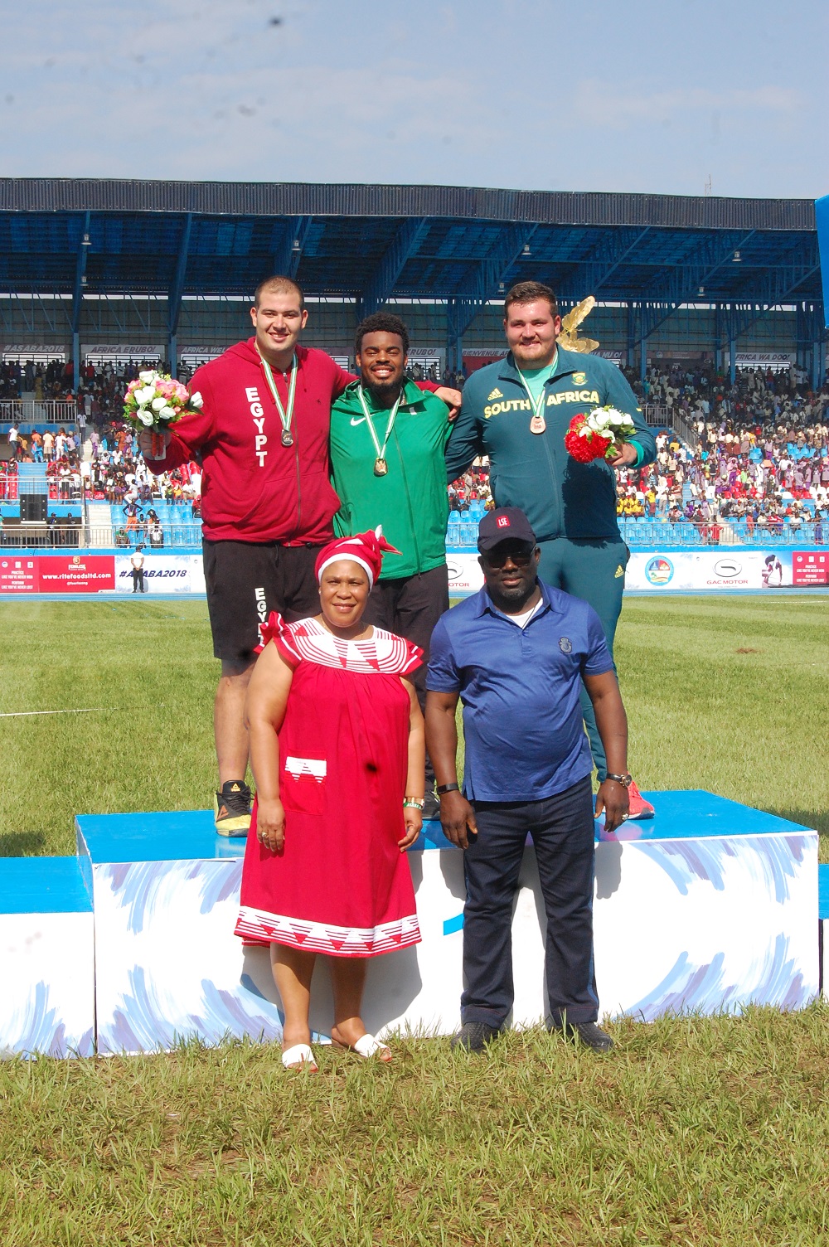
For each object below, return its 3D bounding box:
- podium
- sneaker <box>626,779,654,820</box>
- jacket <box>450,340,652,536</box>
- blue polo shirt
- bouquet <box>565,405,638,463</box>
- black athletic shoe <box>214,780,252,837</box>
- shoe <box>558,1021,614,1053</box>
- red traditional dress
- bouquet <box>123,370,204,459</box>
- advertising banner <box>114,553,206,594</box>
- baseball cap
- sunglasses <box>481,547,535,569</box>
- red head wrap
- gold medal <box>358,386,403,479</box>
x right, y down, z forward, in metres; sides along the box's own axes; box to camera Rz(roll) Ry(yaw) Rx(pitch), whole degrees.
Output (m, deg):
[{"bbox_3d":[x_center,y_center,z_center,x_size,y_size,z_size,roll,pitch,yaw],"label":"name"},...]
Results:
[{"bbox_3d":[0.061,1.015,7.403,2.440,0.610,1.190,-1,3,-12],"label":"podium"},{"bbox_3d":[0.772,0.630,7.623,0.115,0.150,0.315,-2,3,-30],"label":"sneaker"},{"bbox_3d":[0.477,-0.647,7.470,0.800,0.710,0.440,0,2,5],"label":"jacket"},{"bbox_3d":[0.340,0.217,6.700,0.585,0.695,0.340,-1,2,-5],"label":"blue polo shirt"},{"bbox_3d":[0.644,-0.656,7.190,0.250,0.200,0.220,0,2,10],"label":"bouquet"},{"bbox_3d":[-0.634,0.642,7.298,0.125,0.165,0.320,-1,2,-7],"label":"black athletic shoe"},{"bbox_3d":[0.551,1.288,6.670,0.110,0.110,0.295,-1,2,-20],"label":"shoe"},{"bbox_3d":[-0.272,0.505,6.590,0.580,1.050,0.390,-1,2,-14],"label":"red traditional dress"},{"bbox_3d":[-0.853,-0.710,7.020,0.270,0.300,0.250,-1,2,-5],"label":"bouquet"},{"bbox_3d":[-8.474,-1.640,69.200,2.900,1.220,0.050,-1,2,-8],"label":"advertising banner"},{"bbox_3d":[0.300,-0.306,6.730,0.185,0.140,0.260,-4,2,6],"label":"baseball cap"},{"bbox_3d":[0.299,-0.211,6.650,0.150,0.052,0.150,-5,3,1],"label":"sunglasses"},{"bbox_3d":[-0.183,-0.210,6.620,0.260,0.200,0.250,-1,2,-3],"label":"red head wrap"},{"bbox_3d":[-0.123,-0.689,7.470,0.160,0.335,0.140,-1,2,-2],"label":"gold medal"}]

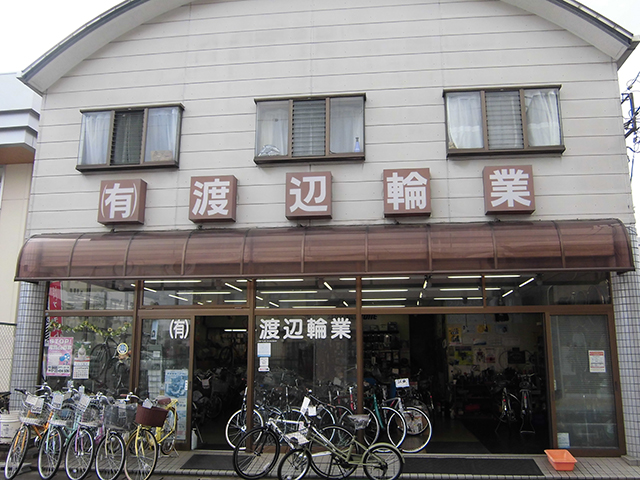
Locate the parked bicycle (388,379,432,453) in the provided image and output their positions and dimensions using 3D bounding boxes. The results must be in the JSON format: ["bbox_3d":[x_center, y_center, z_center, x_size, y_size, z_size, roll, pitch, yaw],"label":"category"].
[{"bbox_3d":[1.058,2.678,7.505,0.580,1.030,1.580,4,-11,-21],"label":"parked bicycle"}]

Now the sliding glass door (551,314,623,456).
[{"bbox_3d":[3.768,2.026,6.874,0.935,1.940,0.070,-1,-10,5],"label":"sliding glass door"}]

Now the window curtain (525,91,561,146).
[{"bbox_3d":[3.404,-1.863,7.323,0.491,0.901,0.100,-1,-9,5],"label":"window curtain"}]

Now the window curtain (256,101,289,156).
[{"bbox_3d":[-0.753,-1.770,7.648,0.509,0.910,0.090,-1,-10,5],"label":"window curtain"}]

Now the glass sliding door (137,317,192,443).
[{"bbox_3d":[-2.354,2.143,7.247,0.870,1.920,0.050,-1,-9,5],"label":"glass sliding door"}]

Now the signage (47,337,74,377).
[{"bbox_3d":[-4.179,1.883,7.734,0.415,0.604,0.020,-1,-9,5],"label":"signage"}]

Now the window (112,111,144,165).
[{"bbox_3d":[-3.130,-1.675,7.838,0.504,0.924,0.080,-1,-9,5],"label":"window"}]

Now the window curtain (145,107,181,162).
[{"bbox_3d":[-2.577,-1.722,7.883,0.539,0.922,0.100,-1,-9,5],"label":"window curtain"}]

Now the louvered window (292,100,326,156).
[{"bbox_3d":[-0.164,-1.756,7.562,0.534,0.923,0.080,-1,-9,5],"label":"louvered window"}]

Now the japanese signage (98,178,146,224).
[{"bbox_3d":[-3.188,-0.609,7.796,0.671,0.677,0.230,-1,-9,5],"label":"japanese signage"}]

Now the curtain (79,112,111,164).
[{"bbox_3d":[-3.708,-1.678,7.926,0.531,0.925,0.090,-1,-10,5],"label":"curtain"}]

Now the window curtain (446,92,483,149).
[{"bbox_3d":[2.216,-1.831,7.363,0.530,0.900,0.090,-1,-10,5],"label":"window curtain"}]

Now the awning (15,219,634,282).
[{"bbox_3d":[-0.177,0.160,7.151,8.850,0.800,0.520,-1,-10,5],"label":"awning"}]

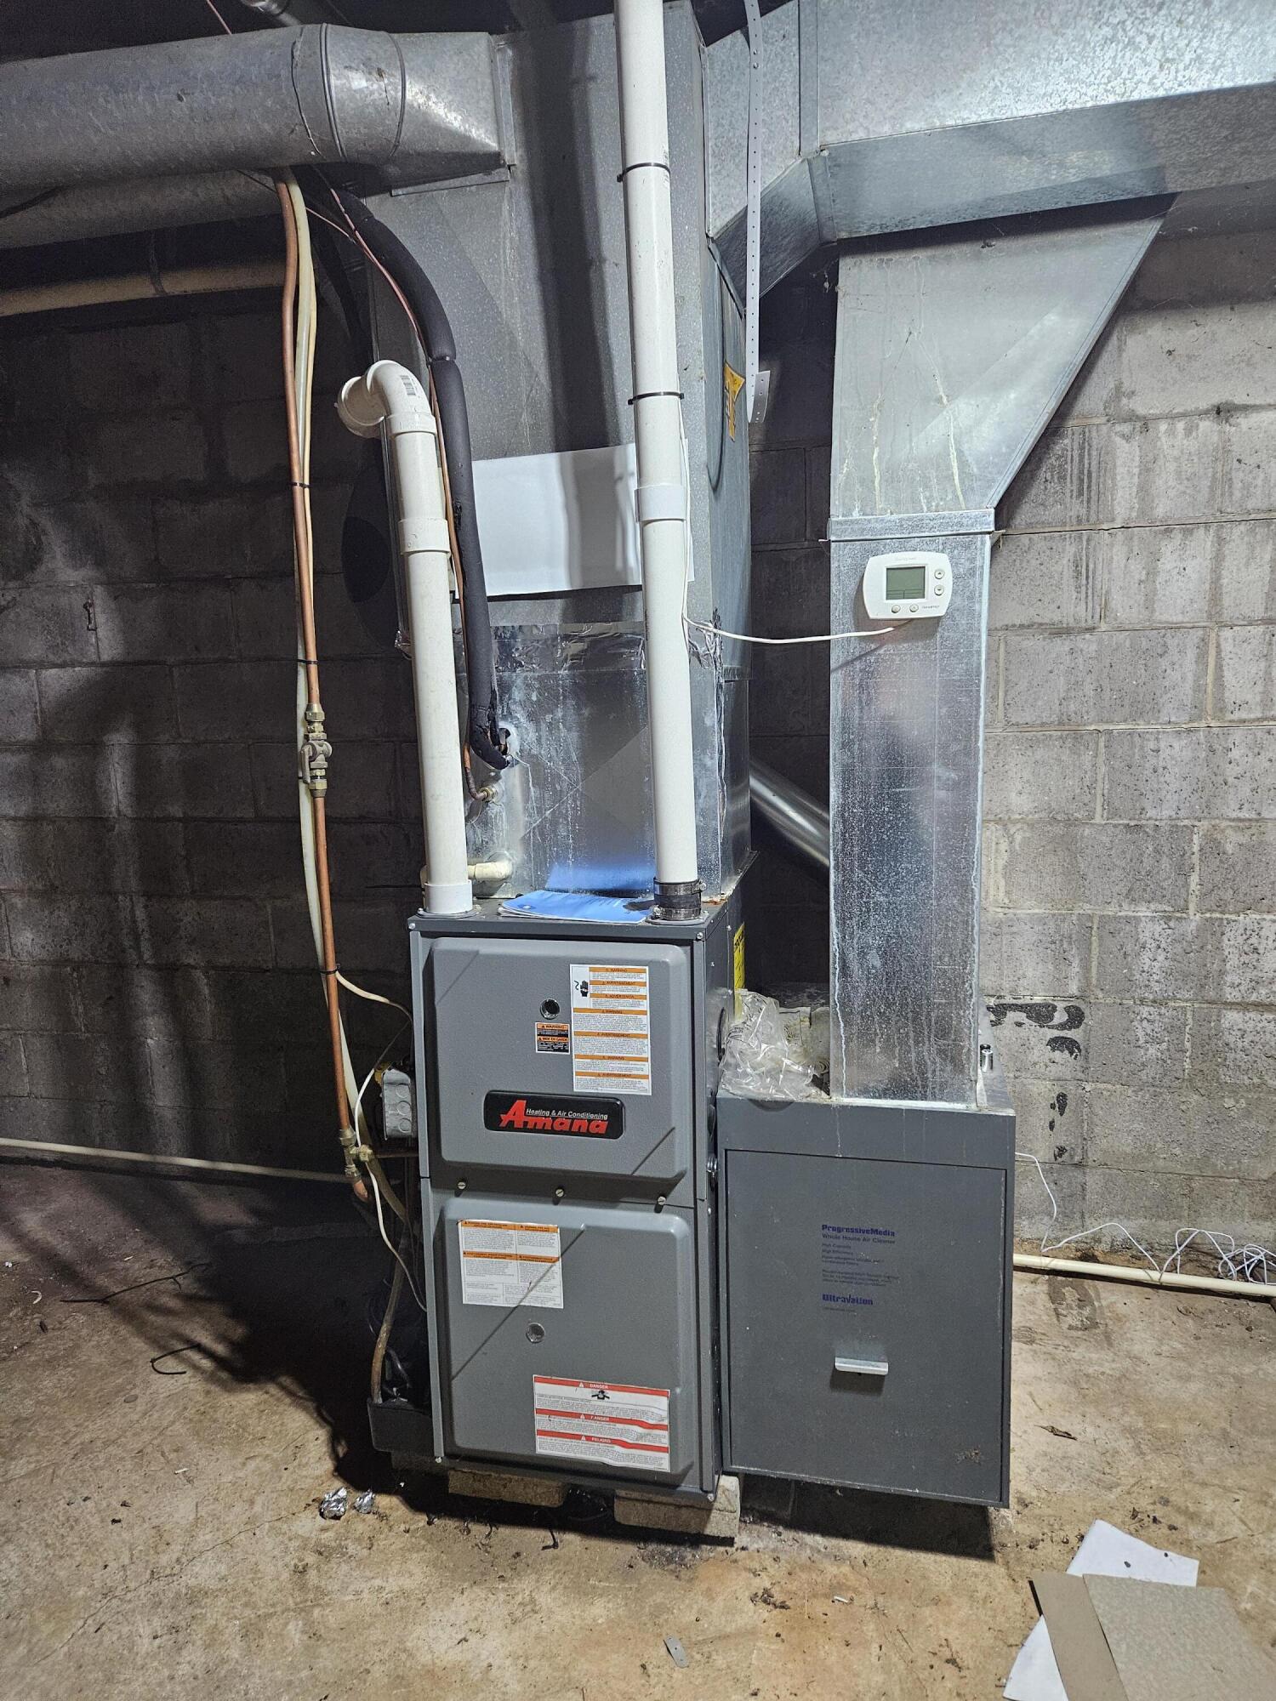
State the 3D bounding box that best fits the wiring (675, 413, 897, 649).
[{"bbox_3d":[0.201,-0.445,1.548,0.298,0.322,0.055,0,8,13],"label":"wiring"}]

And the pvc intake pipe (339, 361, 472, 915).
[{"bbox_3d":[-0.348,-0.318,1.726,0.182,0.823,0.123,0,8,13],"label":"pvc intake pipe"}]

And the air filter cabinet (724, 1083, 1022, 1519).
[{"bbox_3d":[0.408,0.628,2.008,0.427,0.609,0.675,0,8,13],"label":"air filter cabinet"}]

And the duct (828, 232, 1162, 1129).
[{"bbox_3d":[0.553,-0.310,1.790,0.467,1.300,0.530,0,8,13],"label":"duct"}]

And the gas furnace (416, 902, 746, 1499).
[{"bbox_3d":[-0.040,0.493,2.020,0.445,0.875,0.720,0,8,13],"label":"gas furnace"}]

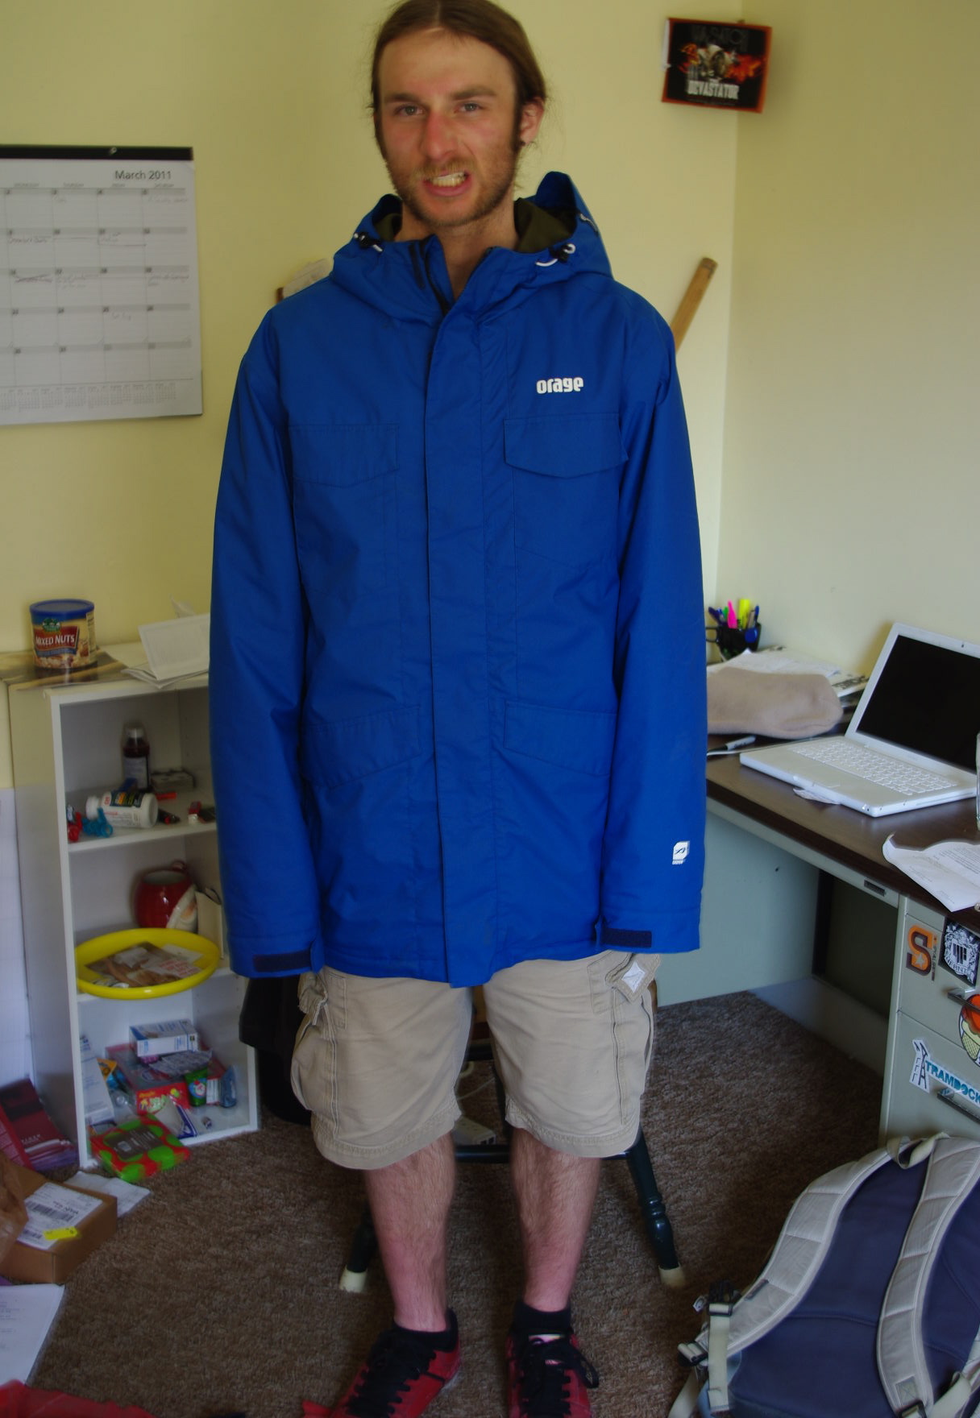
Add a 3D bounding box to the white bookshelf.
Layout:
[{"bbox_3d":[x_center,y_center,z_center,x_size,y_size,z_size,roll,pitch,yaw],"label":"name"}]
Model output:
[{"bbox_3d":[-0.625,0.333,3.307,0.326,0.851,0.283,-8,18,-27],"label":"white bookshelf"}]

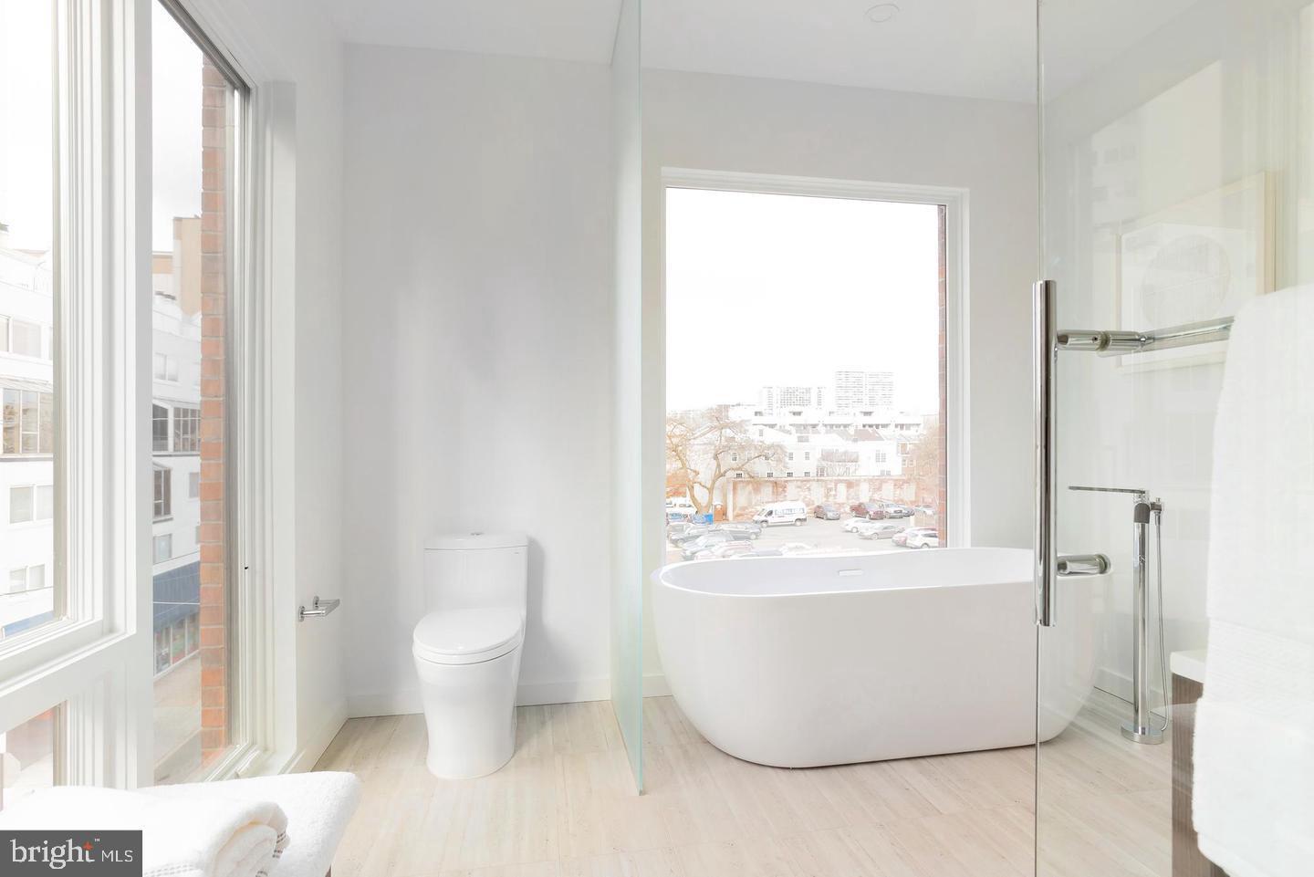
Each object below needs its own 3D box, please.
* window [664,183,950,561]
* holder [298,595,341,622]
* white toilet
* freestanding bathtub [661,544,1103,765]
[{"bbox_3d":[0.728,-0.155,3.082,1.391,1.960,0.035,0,0,-10],"label":"window"},{"bbox_3d":[-1.120,0.567,2.194,0.082,0.053,0.196,0,0,-10],"label":"holder"},{"bbox_3d":[-0.670,0.751,2.348,0.395,0.733,0.710,0,0,-10],"label":"white toilet"},{"bbox_3d":[0.876,0.811,2.560,1.782,0.603,0.727,0,0,-11],"label":"freestanding bathtub"}]

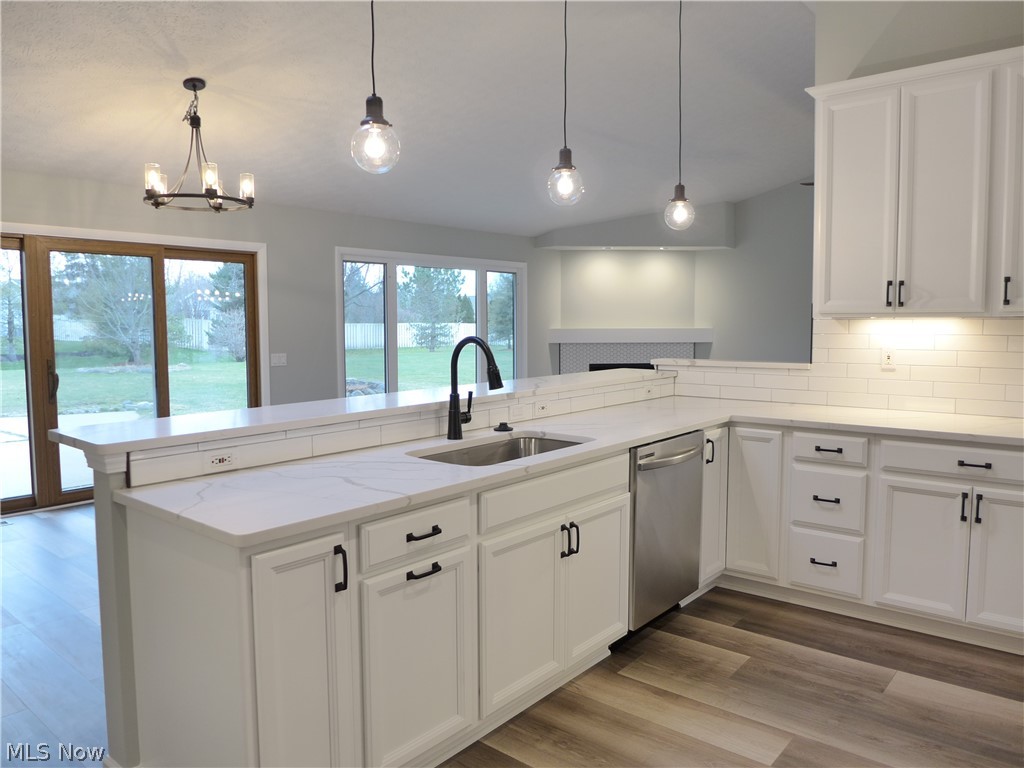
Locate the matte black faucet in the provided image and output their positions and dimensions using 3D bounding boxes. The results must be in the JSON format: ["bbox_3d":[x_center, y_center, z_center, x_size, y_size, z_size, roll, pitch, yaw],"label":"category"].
[{"bbox_3d":[-0.123,0.014,2.771,0.285,0.405,0.124,4,6,40],"label":"matte black faucet"}]

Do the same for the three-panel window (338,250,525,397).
[{"bbox_3d":[-0.811,-0.673,8.381,0.110,1.650,3.040,4,6,40],"label":"three-panel window"}]

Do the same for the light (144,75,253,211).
[{"bbox_3d":[-1.963,-1.500,4.420,0.650,0.770,0.650,4,6,40],"label":"light"}]

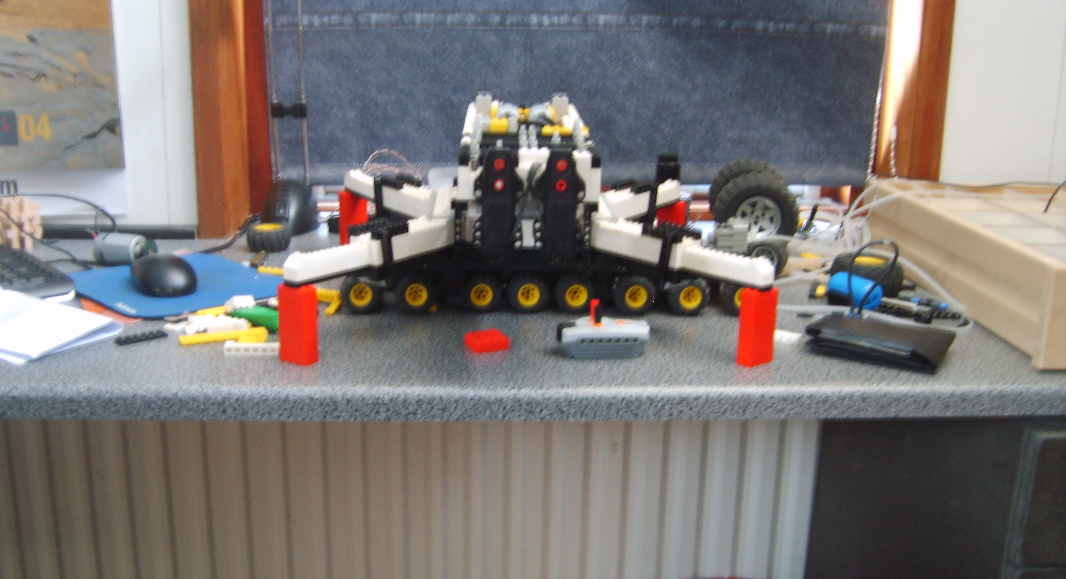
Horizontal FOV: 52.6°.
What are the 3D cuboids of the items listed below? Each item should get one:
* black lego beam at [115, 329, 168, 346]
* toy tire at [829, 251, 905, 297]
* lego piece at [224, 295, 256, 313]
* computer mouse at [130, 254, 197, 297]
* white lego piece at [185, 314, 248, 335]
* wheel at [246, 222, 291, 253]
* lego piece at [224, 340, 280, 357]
[{"bbox_3d":[-0.364,0.044,1.006,0.048,0.005,0.009,-11,19,-38],"label":"black lego beam"},{"bbox_3d":[0.390,-0.014,1.257,0.084,0.041,0.084,5,14,-1],"label":"toy tire"},{"bbox_3d":[-0.298,0.015,1.097,0.016,0.012,0.024,-32,-15,35],"label":"lego piece"},{"bbox_3d":[-0.404,-0.021,1.178,0.059,0.034,0.097,-11,19,-38],"label":"computer mouse"},{"bbox_3d":[-0.306,0.034,1.044,0.061,0.012,0.024,0,14,-8],"label":"white lego piece"},{"bbox_3d":[-0.337,-0.066,1.374,0.056,0.029,0.056,1,15,0],"label":"wheel"},{"bbox_3d":[-0.252,0.053,0.973,0.050,0.009,0.014,0,15,-3],"label":"lego piece"}]

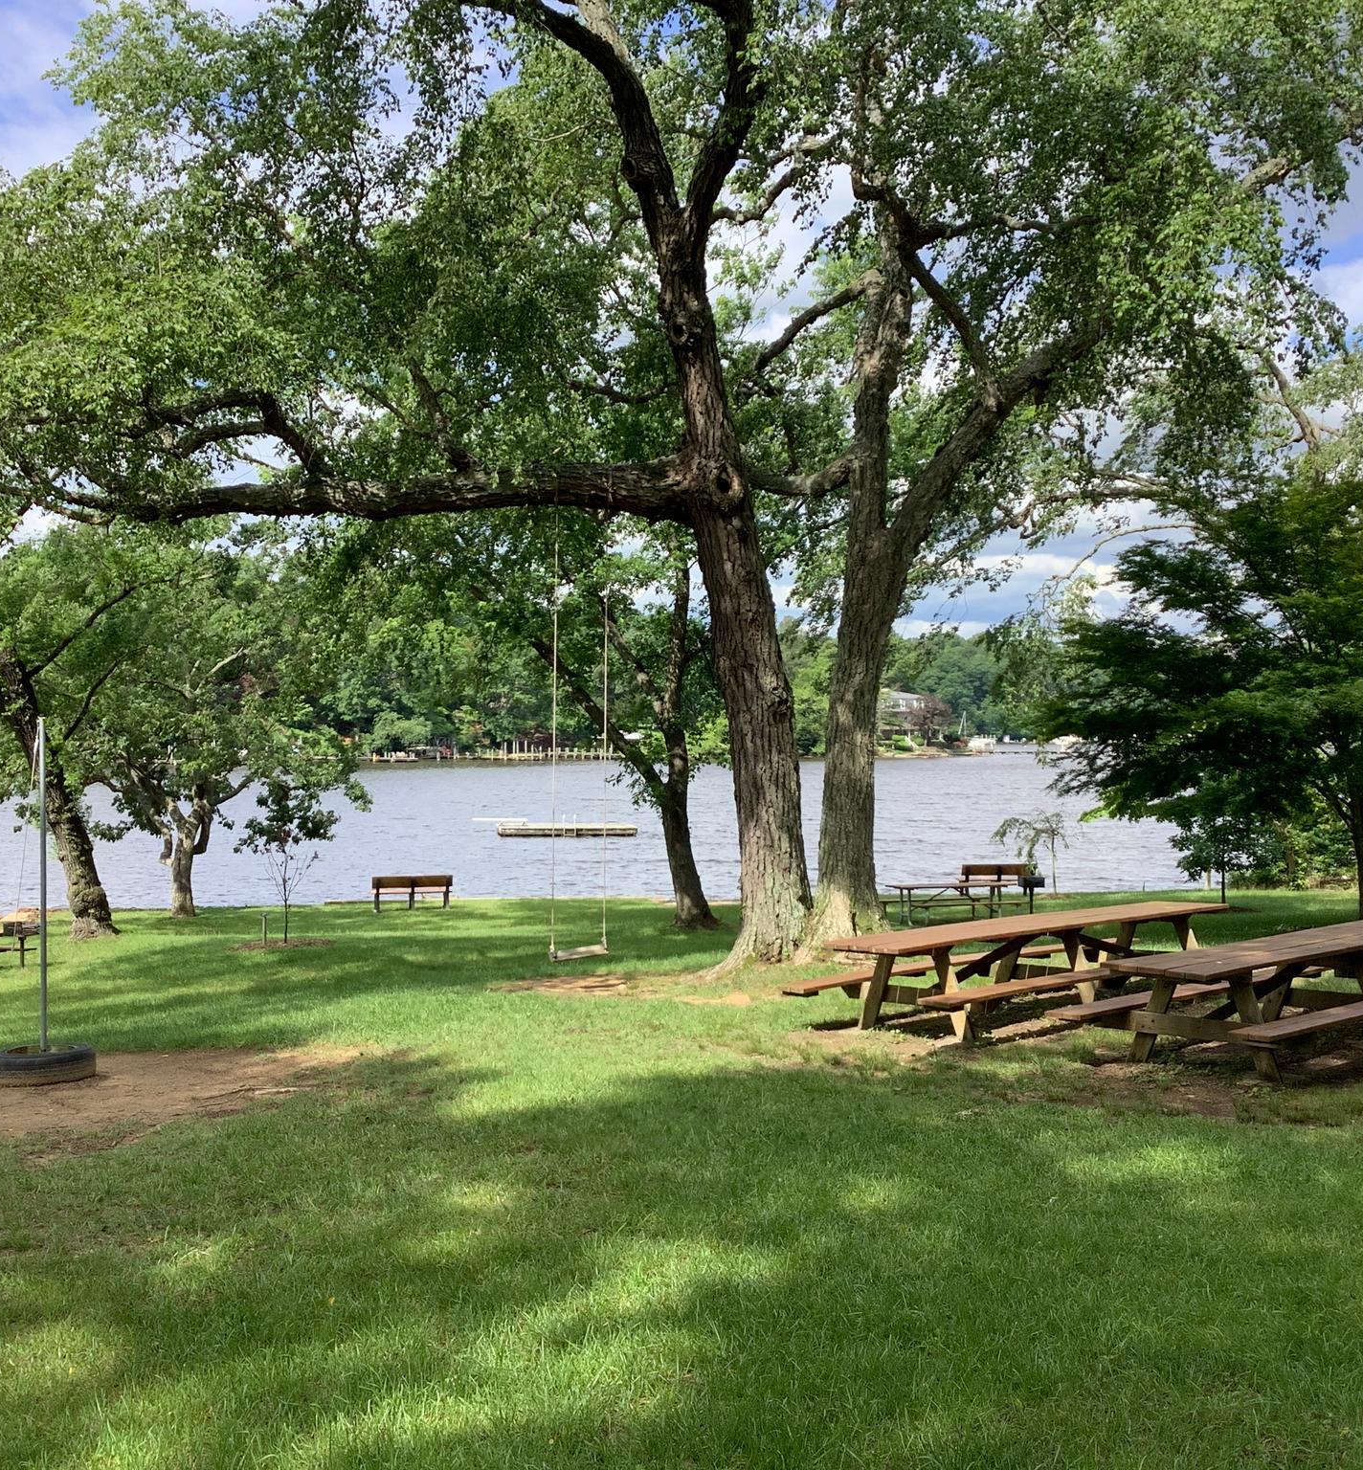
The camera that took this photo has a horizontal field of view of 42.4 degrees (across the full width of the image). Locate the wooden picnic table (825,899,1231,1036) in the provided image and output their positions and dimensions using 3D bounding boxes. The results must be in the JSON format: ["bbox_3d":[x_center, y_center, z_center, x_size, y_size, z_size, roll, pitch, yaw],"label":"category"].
[{"bbox_3d":[3.110,1.990,14.950,4.800,0.760,1.630,0,0,-44],"label":"wooden picnic table"}]

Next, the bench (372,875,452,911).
[{"bbox_3d":[-5.830,3.420,38.000,1.830,0.800,0.620,0,0,-16],"label":"bench"}]

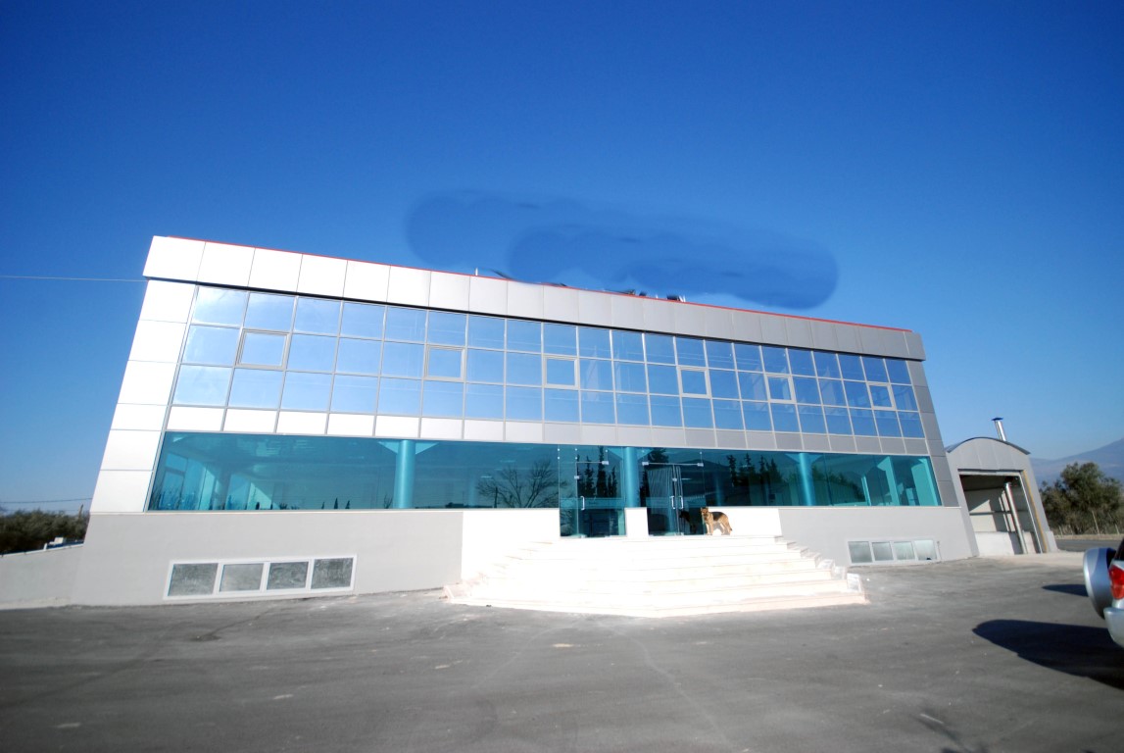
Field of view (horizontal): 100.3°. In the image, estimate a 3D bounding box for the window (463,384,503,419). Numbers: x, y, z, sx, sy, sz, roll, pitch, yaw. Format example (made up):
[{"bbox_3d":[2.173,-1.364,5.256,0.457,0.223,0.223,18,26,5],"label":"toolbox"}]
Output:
[{"bbox_3d":[-2.395,0.790,14.612,1.212,1.121,0.080,4,-18,-16],"label":"window"}]

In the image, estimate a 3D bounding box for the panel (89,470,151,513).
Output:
[{"bbox_3d":[-10.262,2.659,10.935,0.972,0.960,0.060,4,-18,-16],"label":"panel"}]

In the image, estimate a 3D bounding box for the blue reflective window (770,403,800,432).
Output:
[{"bbox_3d":[8.075,1.497,16.939,1.165,1.065,0.080,4,-18,-16],"label":"blue reflective window"}]

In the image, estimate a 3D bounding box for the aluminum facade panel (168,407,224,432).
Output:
[{"bbox_3d":[-8.891,1.047,11.420,1.114,0.558,0.060,4,-18,-16],"label":"aluminum facade panel"}]

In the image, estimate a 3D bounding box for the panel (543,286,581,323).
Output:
[{"bbox_3d":[0.012,-2.361,15.389,1.190,1.222,0.080,4,-18,-16],"label":"panel"}]

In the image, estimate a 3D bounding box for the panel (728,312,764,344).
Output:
[{"bbox_3d":[6.905,-1.864,17.529,1.200,1.220,0.080,4,-19,-16],"label":"panel"}]

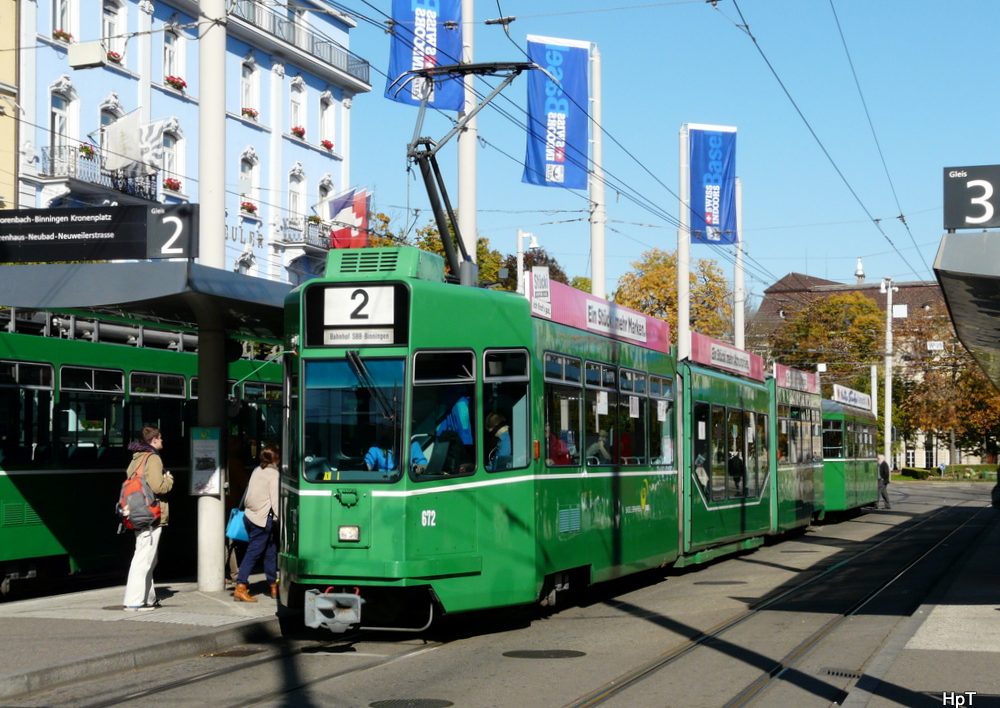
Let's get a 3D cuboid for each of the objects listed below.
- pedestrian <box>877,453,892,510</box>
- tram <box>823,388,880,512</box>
[{"bbox_3d":[12.508,4.153,57.400,0.600,1.740,0.500,0,-3,-3],"label":"pedestrian"},{"bbox_3d":[9.038,2.841,49.323,2.250,3.500,13.600,-1,-3,17],"label":"tram"}]

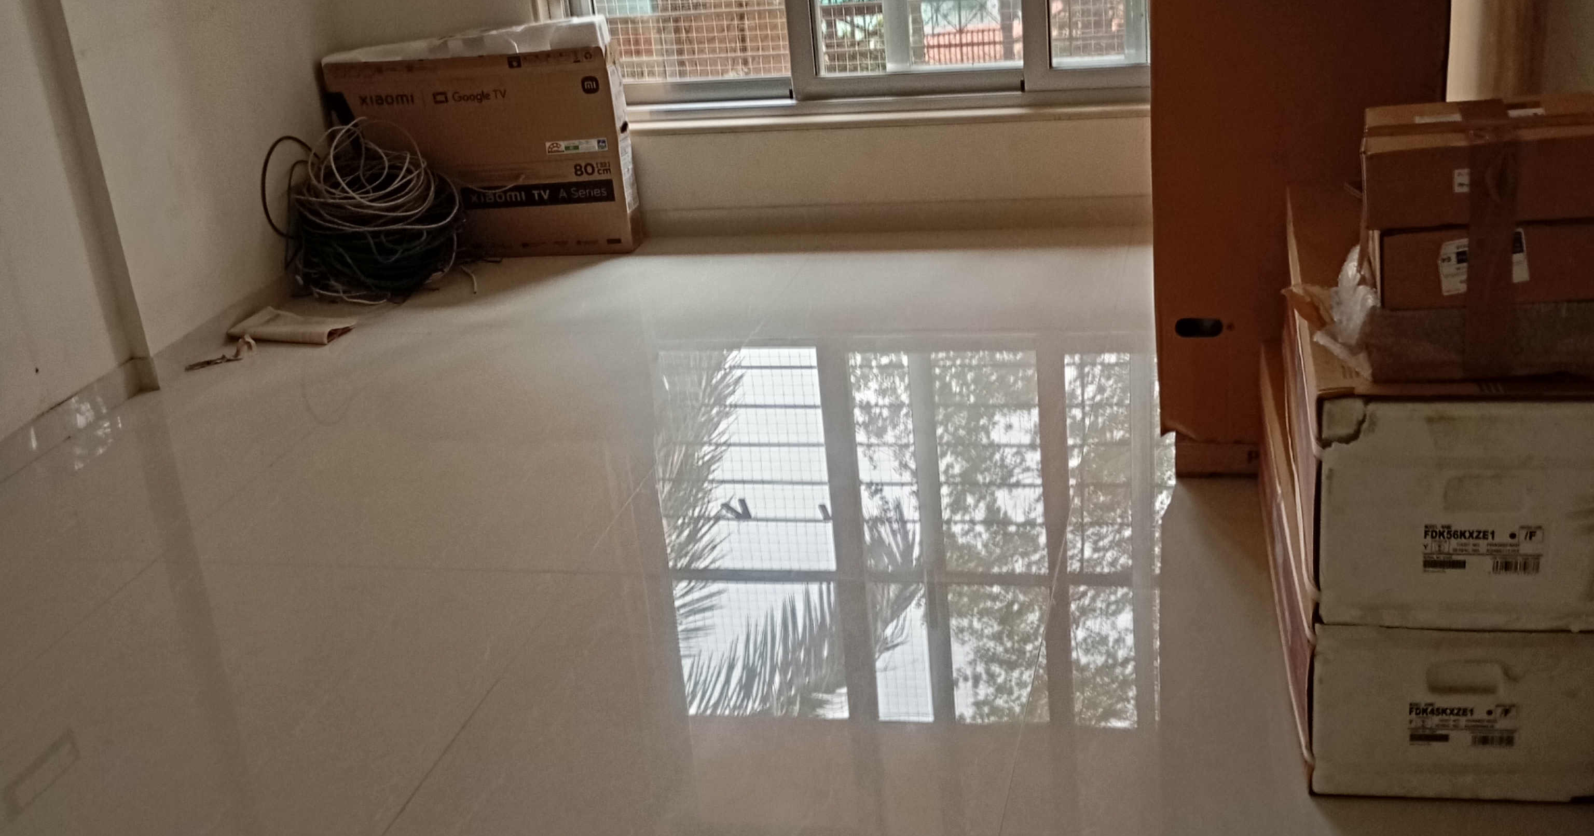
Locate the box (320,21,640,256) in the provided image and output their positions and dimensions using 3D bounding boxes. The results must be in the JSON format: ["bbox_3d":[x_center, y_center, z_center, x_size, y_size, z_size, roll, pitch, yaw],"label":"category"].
[{"bbox_3d":[-0.868,-0.757,4.836,0.820,0.590,0.140,-1,22,13],"label":"box"}]

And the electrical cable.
[{"bbox_3d":[-1.113,-0.573,4.654,0.480,0.430,0.410,0,22,14],"label":"electrical cable"}]

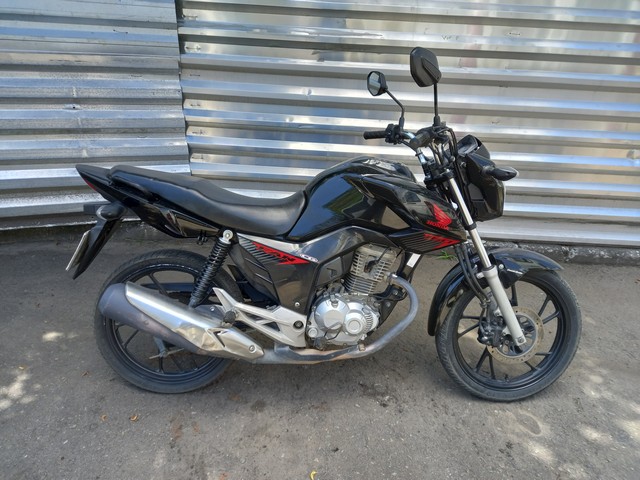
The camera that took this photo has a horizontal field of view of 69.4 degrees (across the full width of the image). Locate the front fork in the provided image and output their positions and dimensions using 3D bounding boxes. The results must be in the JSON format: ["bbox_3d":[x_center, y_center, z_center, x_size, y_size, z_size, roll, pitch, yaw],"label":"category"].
[{"bbox_3d":[0.625,0.078,1.770,0.087,0.705,0.228,-26,14,-1],"label":"front fork"}]

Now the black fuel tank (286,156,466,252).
[{"bbox_3d":[0.203,-0.142,1.698,0.616,0.315,0.349,2,15,-2],"label":"black fuel tank"}]

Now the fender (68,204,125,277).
[{"bbox_3d":[-0.812,0.009,1.714,0.228,0.301,0.184,2,15,-2],"label":"fender"}]

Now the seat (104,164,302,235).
[{"bbox_3d":[-0.394,-0.141,1.685,0.703,0.218,0.262,2,15,-2],"label":"seat"}]

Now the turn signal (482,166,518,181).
[{"bbox_3d":[0.605,-0.215,1.546,0.080,0.050,0.112,0,12,-7],"label":"turn signal"}]

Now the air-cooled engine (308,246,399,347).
[{"bbox_3d":[0.120,0.195,1.777,0.349,0.383,0.305,2,15,-2],"label":"air-cooled engine"}]

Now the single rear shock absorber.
[{"bbox_3d":[-0.388,0.134,1.617,0.058,0.360,0.058,27,12,-8],"label":"single rear shock absorber"}]

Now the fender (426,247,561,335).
[{"bbox_3d":[0.694,0.206,1.806,0.529,0.349,0.126,0,12,-7],"label":"fender"}]

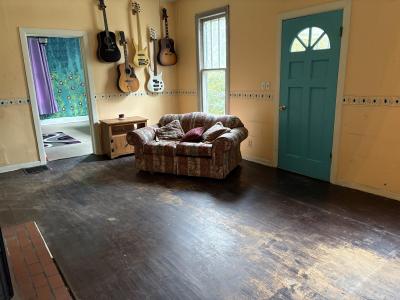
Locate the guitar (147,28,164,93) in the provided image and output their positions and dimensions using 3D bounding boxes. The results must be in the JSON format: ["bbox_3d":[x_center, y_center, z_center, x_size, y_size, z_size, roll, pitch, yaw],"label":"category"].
[{"bbox_3d":[-0.890,-1.689,5.715,0.345,1.174,0.080,-11,17,-36],"label":"guitar"}]

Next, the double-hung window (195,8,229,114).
[{"bbox_3d":[0.257,-1.414,5.260,0.120,1.890,0.837,-11,17,-36],"label":"double-hung window"}]

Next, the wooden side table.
[{"bbox_3d":[-1.354,-0.226,5.482,0.744,0.615,0.431,-11,16,-35],"label":"wooden side table"}]

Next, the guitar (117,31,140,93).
[{"bbox_3d":[-1.334,-1.563,5.387,0.395,1.046,0.120,-11,17,-36],"label":"guitar"}]

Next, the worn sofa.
[{"bbox_3d":[-0.176,-0.123,4.511,1.630,0.810,0.880,4,15,22],"label":"worn sofa"}]

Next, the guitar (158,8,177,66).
[{"bbox_3d":[-0.666,-2.154,5.782,0.395,1.046,0.120,-11,17,-36],"label":"guitar"}]

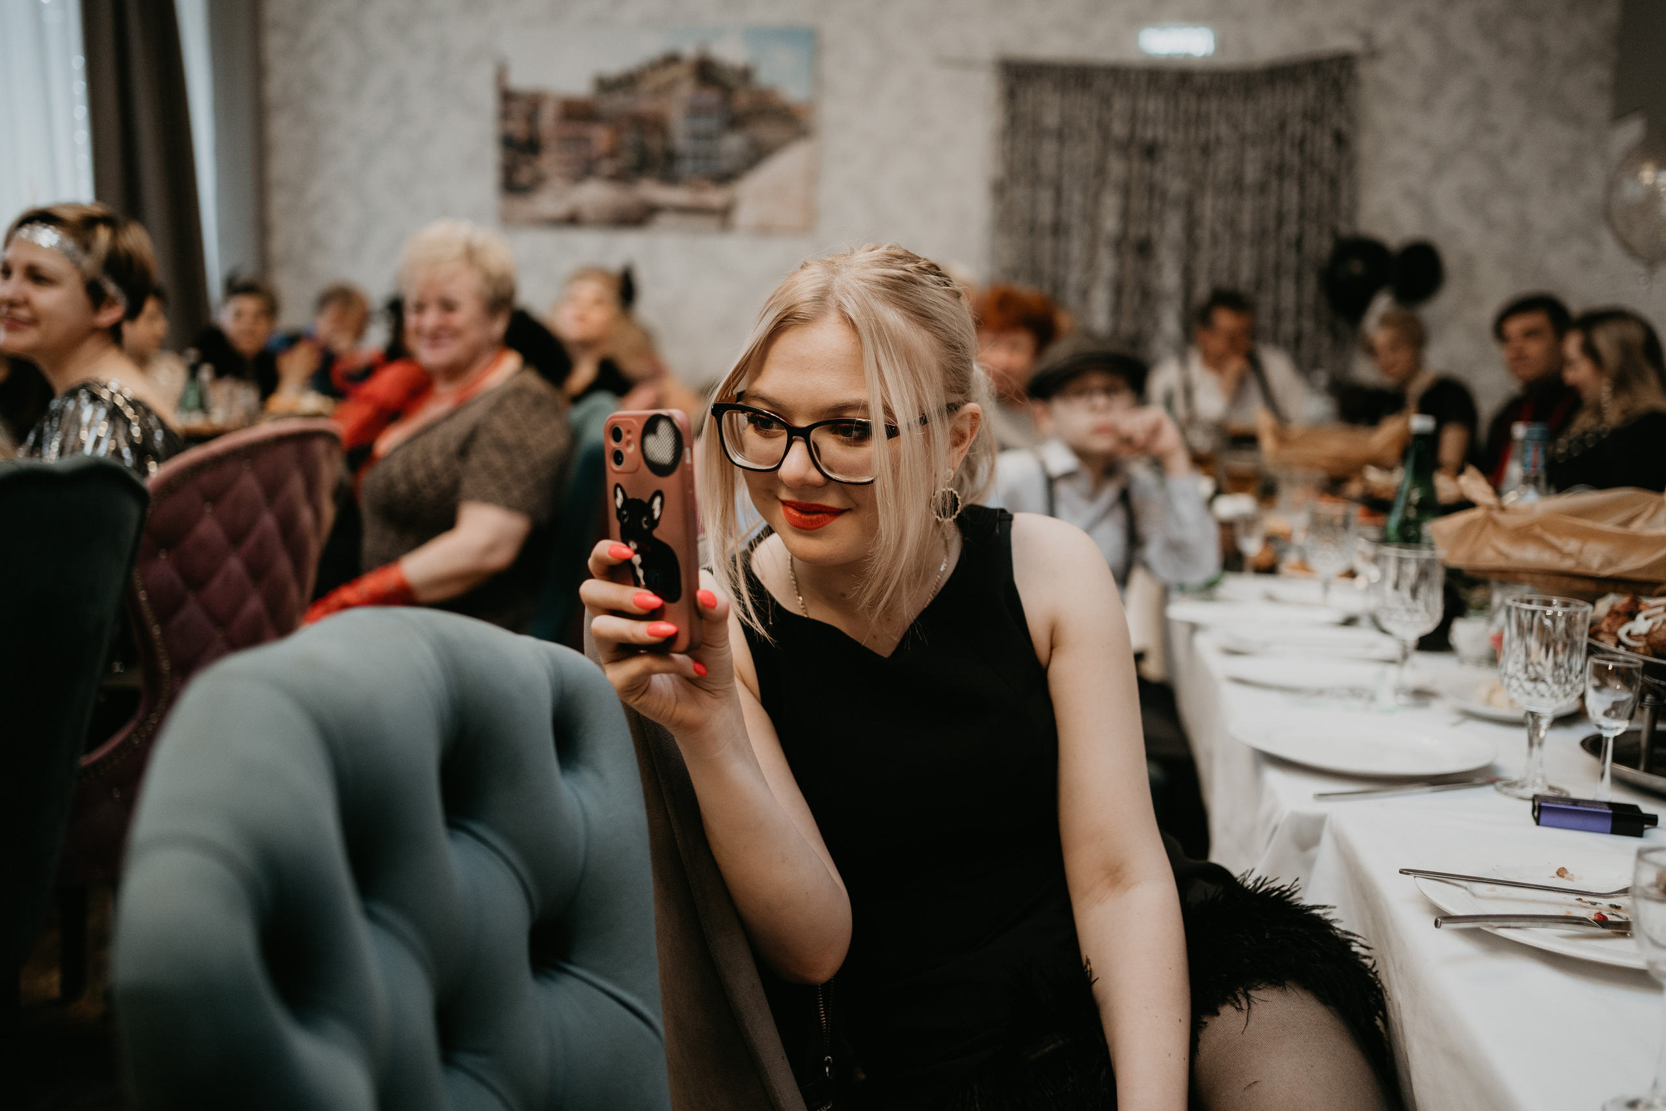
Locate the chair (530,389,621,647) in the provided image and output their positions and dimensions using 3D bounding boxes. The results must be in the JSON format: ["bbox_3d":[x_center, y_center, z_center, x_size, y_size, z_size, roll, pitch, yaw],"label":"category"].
[{"bbox_3d":[-0.665,0.227,2.917,0.620,1.020,0.560,0,8,-6],"label":"chair"}]

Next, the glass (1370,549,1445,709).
[{"bbox_3d":[0.663,0.080,1.866,0.083,0.178,0.083,1,8,0],"label":"glass"}]

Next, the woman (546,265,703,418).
[{"bbox_3d":[-0.617,-0.158,4.629,0.500,1.280,0.650,8,11,36],"label":"woman"}]

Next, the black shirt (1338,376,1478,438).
[{"bbox_3d":[1.650,-0.280,4.660,0.430,0.500,0.280,6,10,30],"label":"black shirt"}]

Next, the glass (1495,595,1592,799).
[{"bbox_3d":[0.660,0.133,1.511,0.083,0.178,0.083,1,8,0],"label":"glass"}]

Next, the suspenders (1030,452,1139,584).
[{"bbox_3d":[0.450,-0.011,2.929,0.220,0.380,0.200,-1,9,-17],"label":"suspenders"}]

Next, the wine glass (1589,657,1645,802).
[{"bbox_3d":[0.714,0.161,1.490,0.053,0.131,0.053,1,8,0],"label":"wine glass"}]

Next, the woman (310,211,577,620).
[{"bbox_3d":[-0.753,0.112,2.728,0.700,1.300,0.520,-4,10,-30],"label":"woman"}]

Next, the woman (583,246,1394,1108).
[{"bbox_3d":[0.091,0.386,1.250,0.550,1.230,0.600,0,8,-6],"label":"woman"}]

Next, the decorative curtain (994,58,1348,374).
[{"bbox_3d":[1.233,-0.777,5.946,1.320,2.000,0.100,2,9,8],"label":"decorative curtain"}]

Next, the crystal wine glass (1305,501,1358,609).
[{"bbox_3d":[0.788,-0.019,2.558,0.083,0.176,0.083,1,8,0],"label":"crystal wine glass"}]

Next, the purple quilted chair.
[{"bbox_3d":[-1.107,0.290,2.493,0.620,1.000,0.560,4,9,16],"label":"purple quilted chair"}]

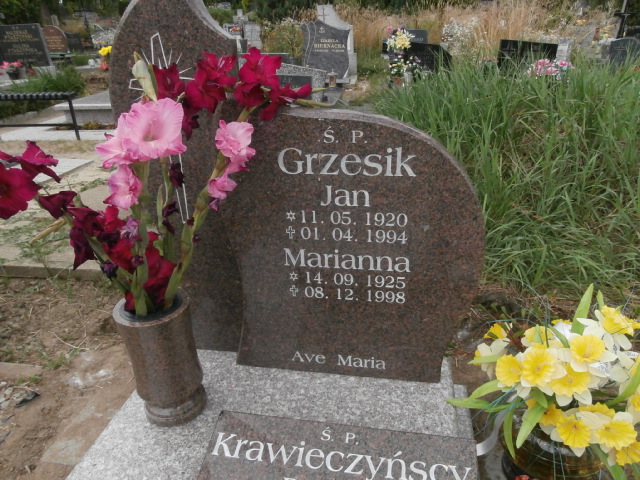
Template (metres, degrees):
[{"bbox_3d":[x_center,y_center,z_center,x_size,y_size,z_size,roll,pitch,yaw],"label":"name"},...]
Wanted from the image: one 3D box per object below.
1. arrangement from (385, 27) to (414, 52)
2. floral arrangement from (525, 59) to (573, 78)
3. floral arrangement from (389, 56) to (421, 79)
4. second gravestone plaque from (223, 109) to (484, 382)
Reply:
[{"bbox_3d":[1.057,-2.659,5.900,0.380,0.360,0.320,5,26,15],"label":"arrangement"},{"bbox_3d":[2.909,-2.158,5.600,0.570,0.280,0.360,11,28,27],"label":"floral arrangement"},{"bbox_3d":[1.137,-2.287,5.900,0.420,0.310,0.320,5,26,15],"label":"floral arrangement"},{"bbox_3d":[0.074,0.027,1.149,0.650,0.725,0.106,2,24,10],"label":"second gravestone plaque"}]

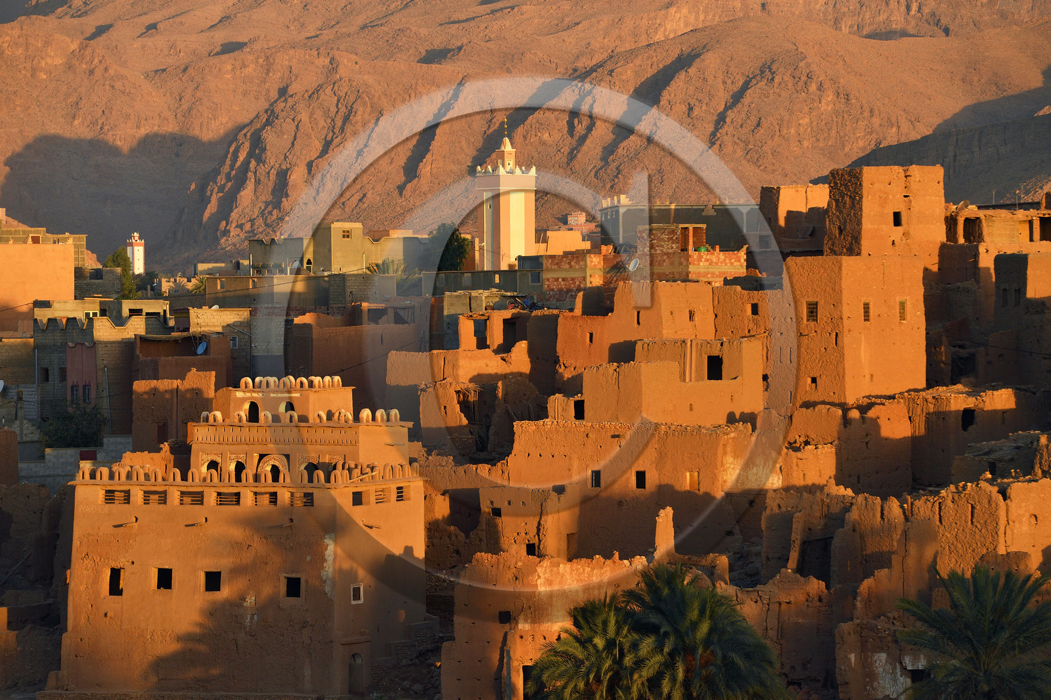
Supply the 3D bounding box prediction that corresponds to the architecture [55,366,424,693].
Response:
[{"bbox_3d":[-14.060,8.850,266.000,15.600,15.100,9.800,0,1,25],"label":"architecture"}]

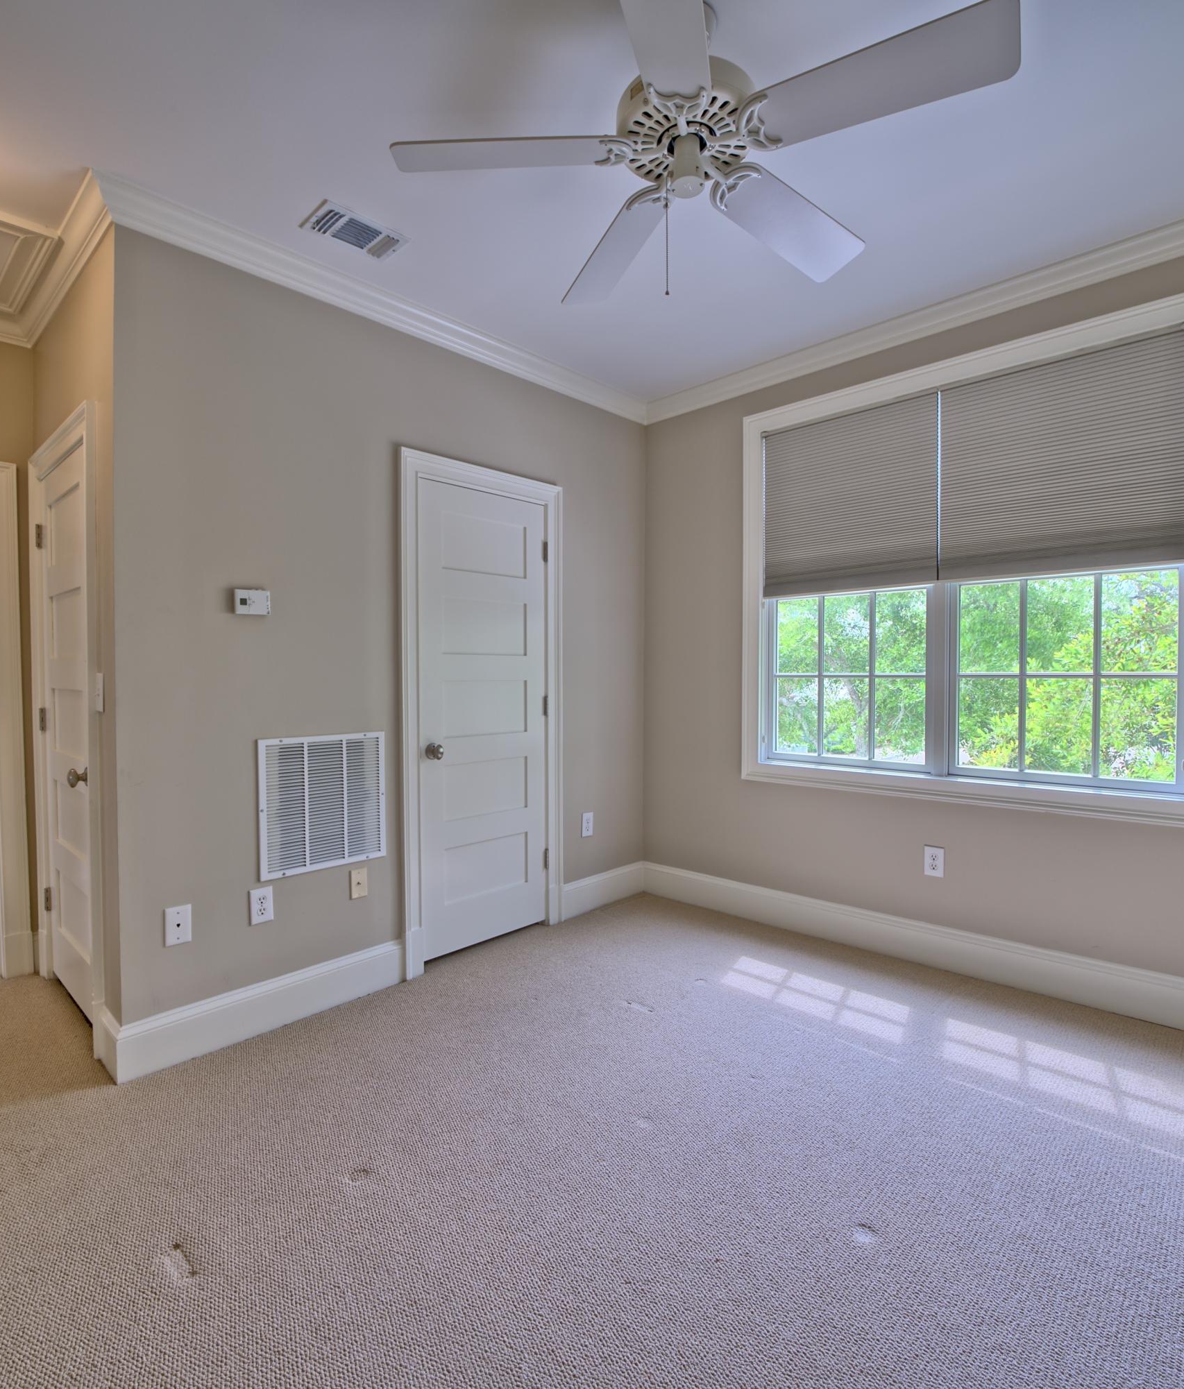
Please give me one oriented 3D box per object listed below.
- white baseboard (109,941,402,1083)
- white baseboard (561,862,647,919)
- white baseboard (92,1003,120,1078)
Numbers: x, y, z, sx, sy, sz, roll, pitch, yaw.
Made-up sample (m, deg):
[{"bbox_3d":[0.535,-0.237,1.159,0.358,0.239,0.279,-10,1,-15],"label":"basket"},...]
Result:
[{"bbox_3d":[-1.110,1.094,2.476,0.020,0.172,0.992,1,2,43],"label":"white baseboard"},{"bbox_3d":[0.081,1.050,3.725,0.020,0.172,0.691,1,2,43],"label":"white baseboard"},{"bbox_3d":[-1.526,1.102,2.196,0.249,0.177,0.022,1,2,43],"label":"white baseboard"}]

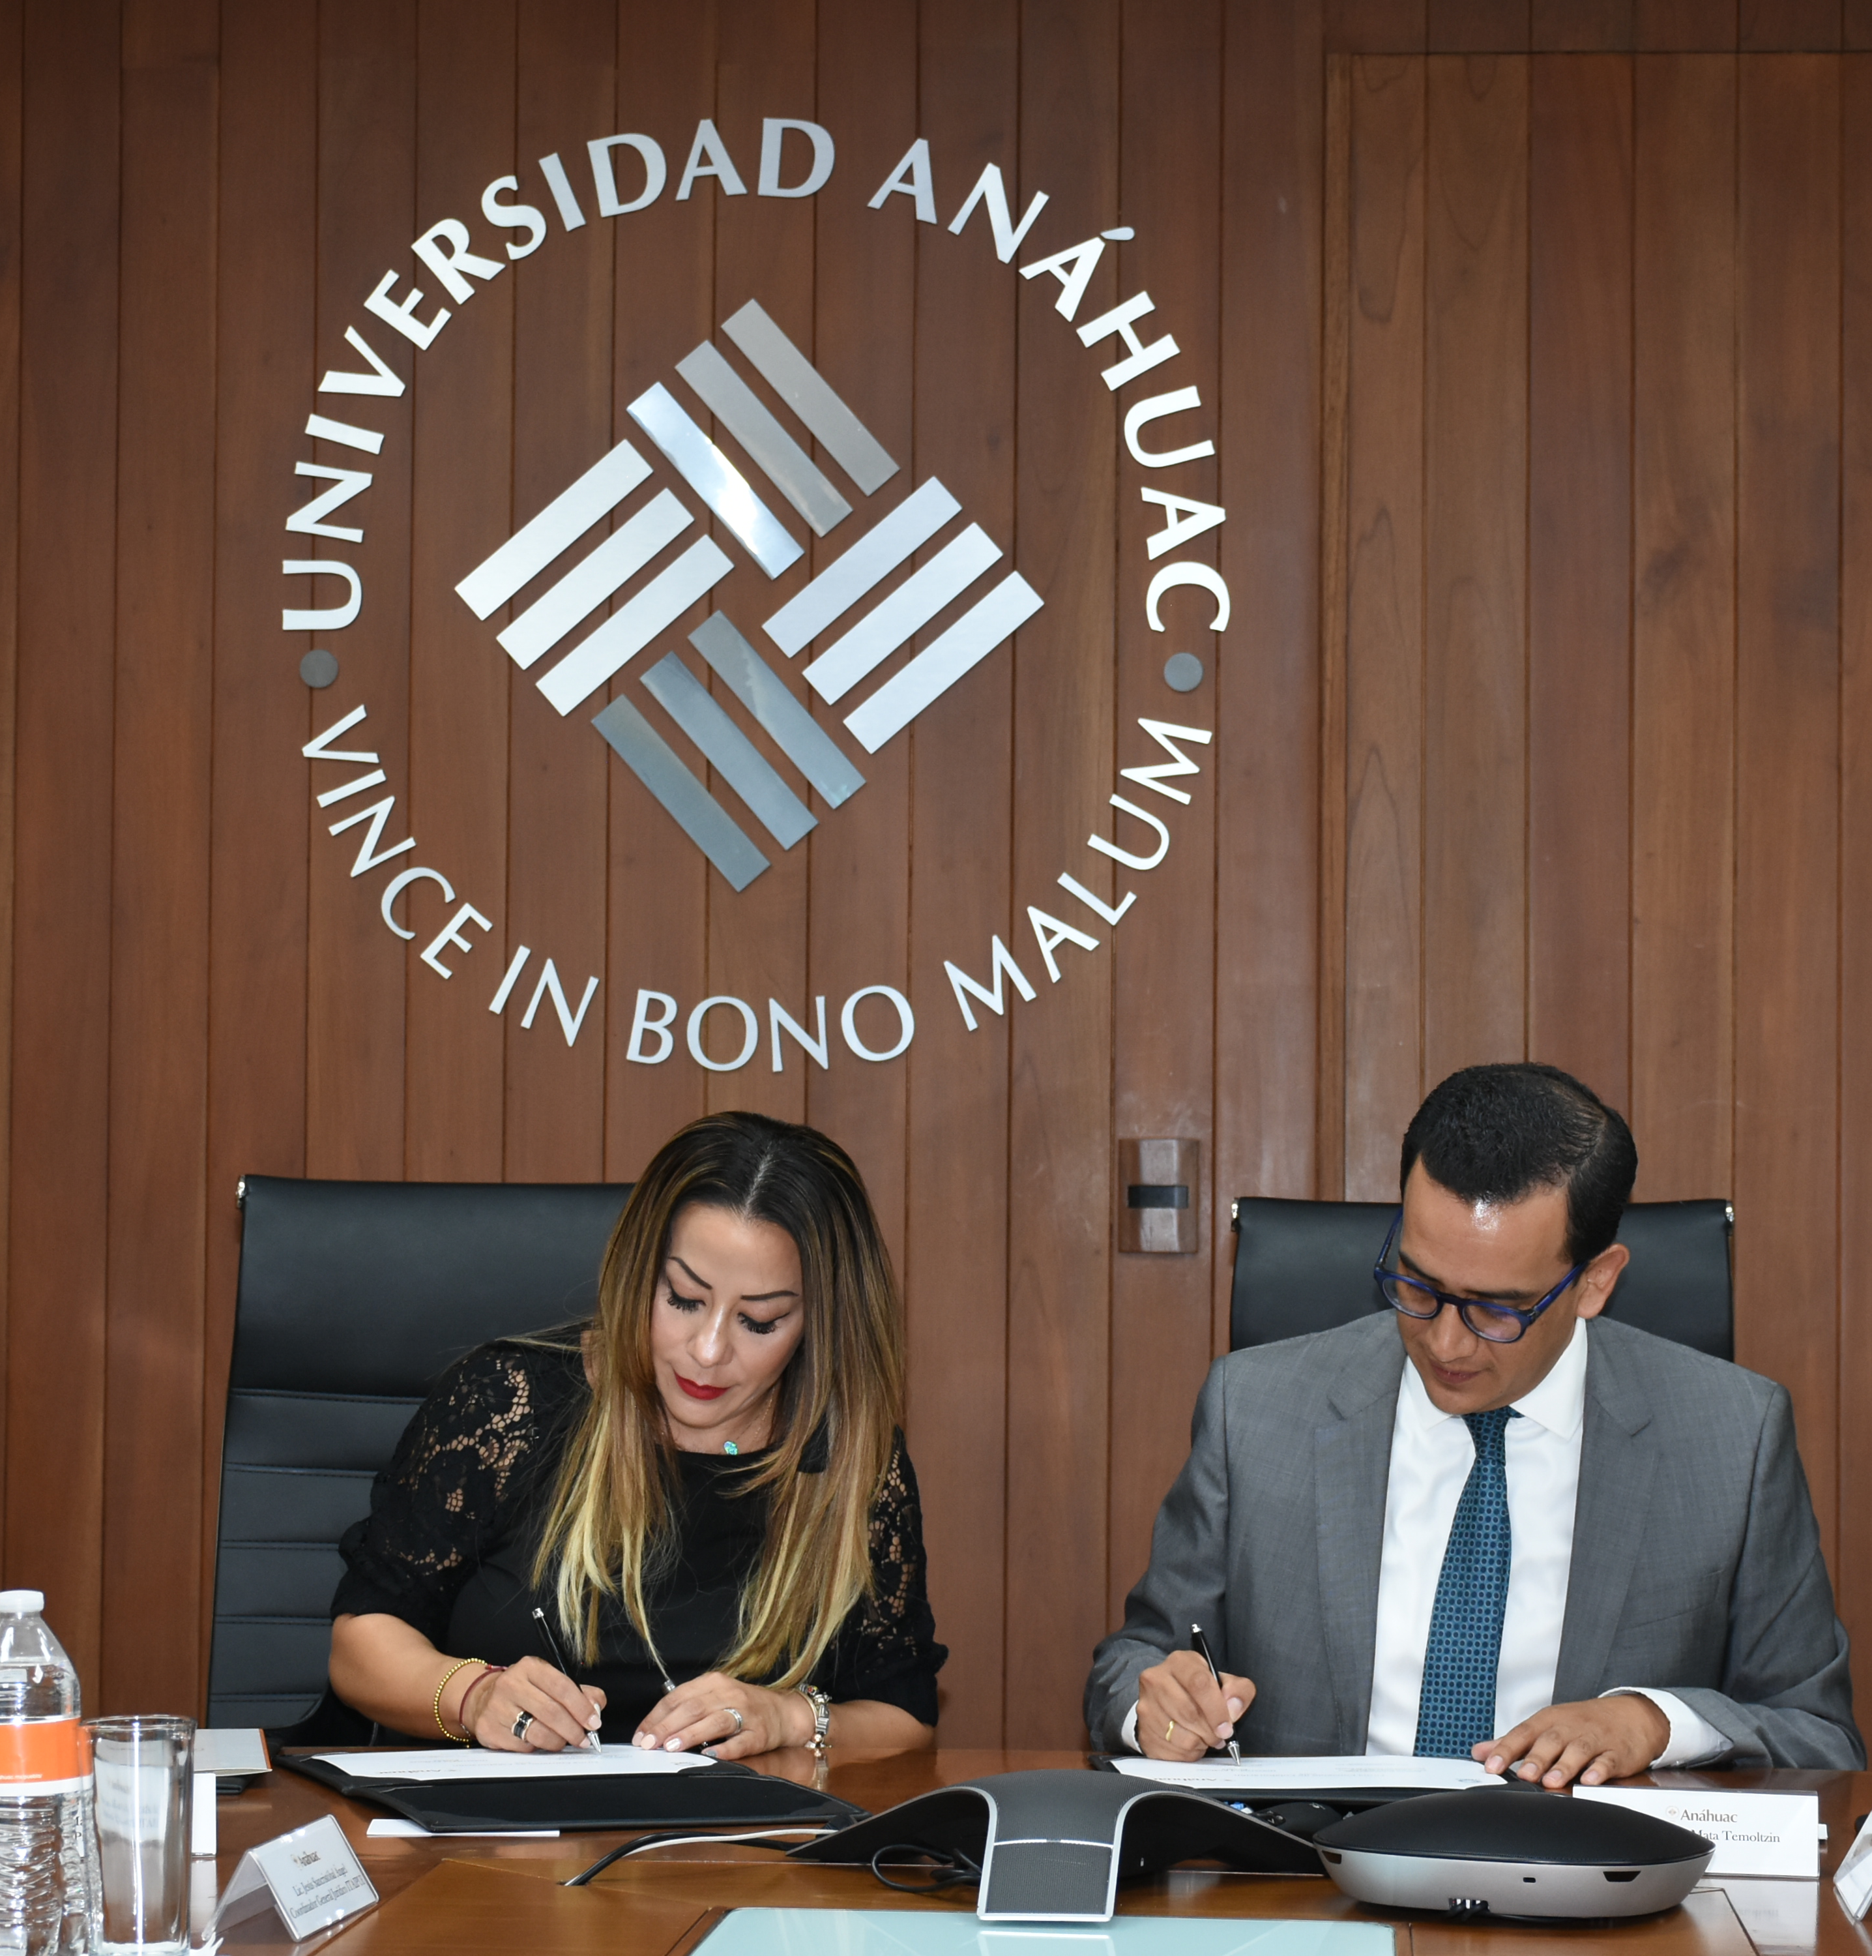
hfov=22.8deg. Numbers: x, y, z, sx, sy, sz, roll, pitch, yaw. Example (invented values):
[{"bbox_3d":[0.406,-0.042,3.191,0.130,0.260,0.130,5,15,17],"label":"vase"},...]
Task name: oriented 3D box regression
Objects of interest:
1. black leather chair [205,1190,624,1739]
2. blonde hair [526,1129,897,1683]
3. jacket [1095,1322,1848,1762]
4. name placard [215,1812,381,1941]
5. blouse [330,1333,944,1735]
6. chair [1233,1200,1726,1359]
[{"bbox_3d":[-0.395,0.752,3.965,0.580,1.145,0.640,1,-2,-3],"label":"black leather chair"},{"bbox_3d":[-0.160,0.314,3.470,0.275,0.430,0.260,0,-2,5],"label":"blonde hair"},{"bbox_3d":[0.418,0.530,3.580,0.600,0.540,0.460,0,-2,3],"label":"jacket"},{"bbox_3d":[-0.375,0.523,2.708,0.058,0.052,0.140,0,-2,12],"label":"name placard"},{"bbox_3d":[-0.227,0.510,3.580,0.480,0.480,0.360,1,-2,-7],"label":"blouse"},{"bbox_3d":[0.470,0.763,3.966,0.580,1.137,0.640,0,-2,6],"label":"chair"}]

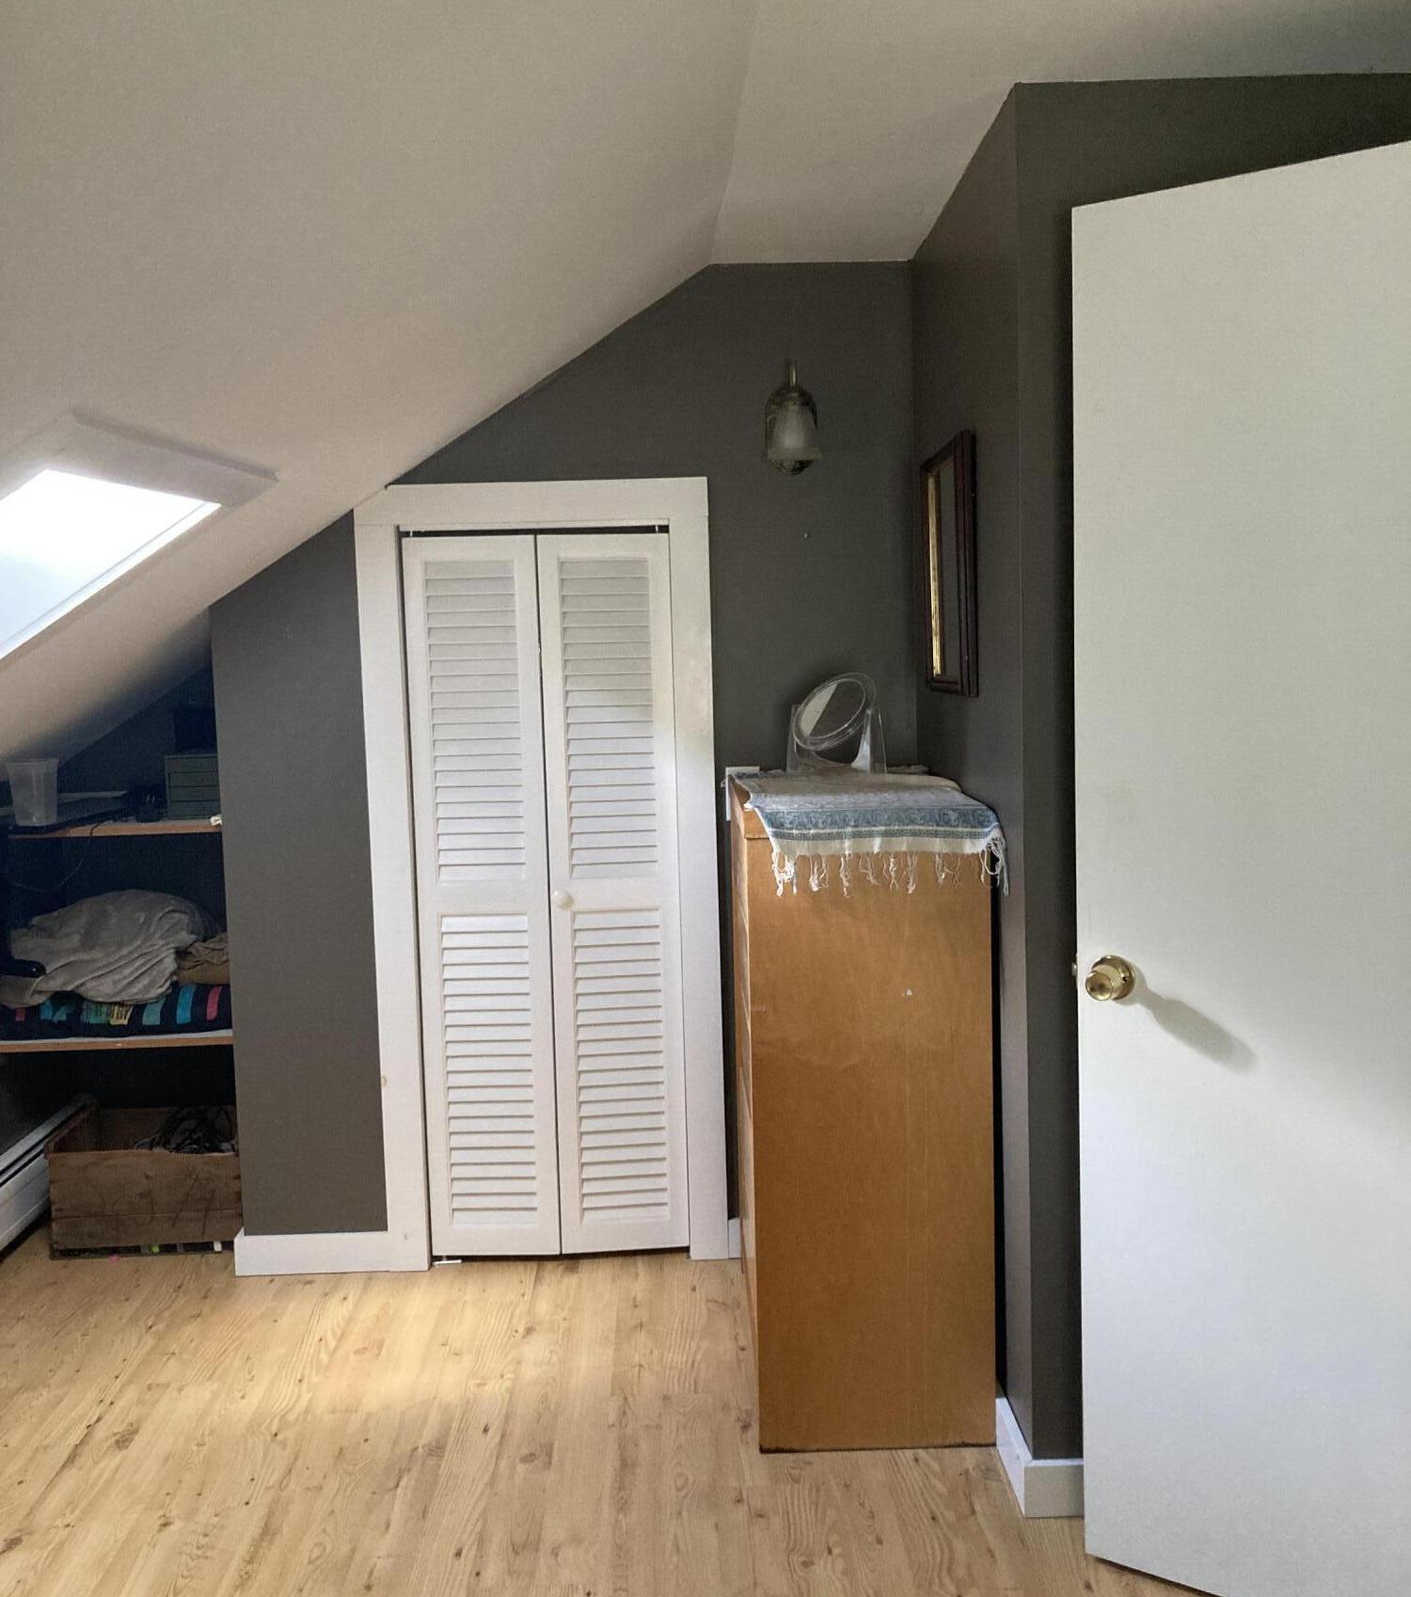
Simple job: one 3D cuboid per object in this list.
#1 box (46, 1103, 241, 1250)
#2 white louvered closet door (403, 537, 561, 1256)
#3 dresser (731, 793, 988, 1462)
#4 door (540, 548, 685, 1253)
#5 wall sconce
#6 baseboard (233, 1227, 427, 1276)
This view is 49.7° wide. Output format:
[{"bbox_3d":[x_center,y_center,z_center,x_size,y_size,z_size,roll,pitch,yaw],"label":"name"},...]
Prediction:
[{"bbox_3d":[-1.357,0.960,3.861,0.475,0.262,0.370,-2,5,-3],"label":"box"},{"bbox_3d":[-0.506,0.238,3.487,0.297,1.655,0.033,-1,5,3],"label":"white louvered closet door"},{"bbox_3d":[0.284,0.545,3.044,0.420,1.130,0.830,-2,5,-1],"label":"dresser"},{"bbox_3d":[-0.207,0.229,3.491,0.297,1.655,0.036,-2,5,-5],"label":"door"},{"bbox_3d":[0.190,-0.834,3.343,0.122,0.238,0.150,-2,5,-1],"label":"wall sconce"},{"bbox_3d":[-0.870,1.057,3.539,0.445,0.092,0.020,-2,5,-1],"label":"baseboard"}]

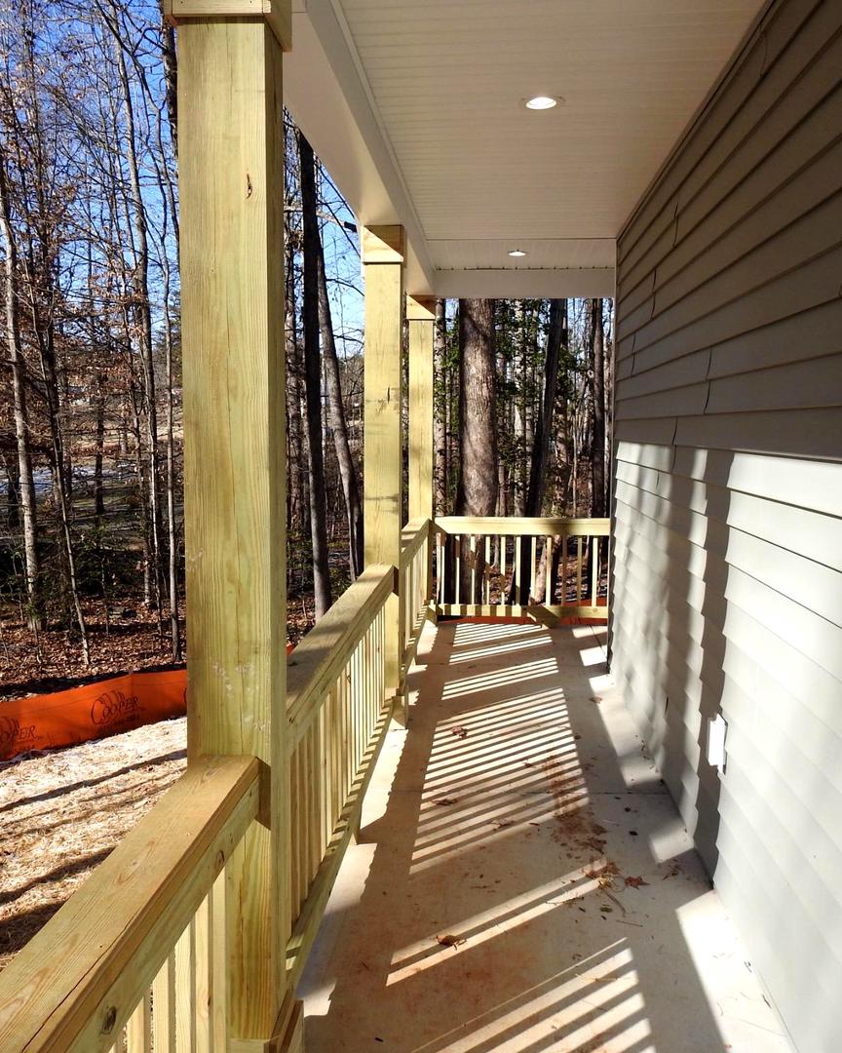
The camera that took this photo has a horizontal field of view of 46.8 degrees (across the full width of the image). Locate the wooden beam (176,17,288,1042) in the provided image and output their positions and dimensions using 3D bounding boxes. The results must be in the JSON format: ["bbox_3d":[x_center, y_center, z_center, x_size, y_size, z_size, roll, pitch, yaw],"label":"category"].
[{"bbox_3d":[-0.434,0.053,2.306,0.192,2.420,0.192,1,6,4],"label":"wooden beam"}]

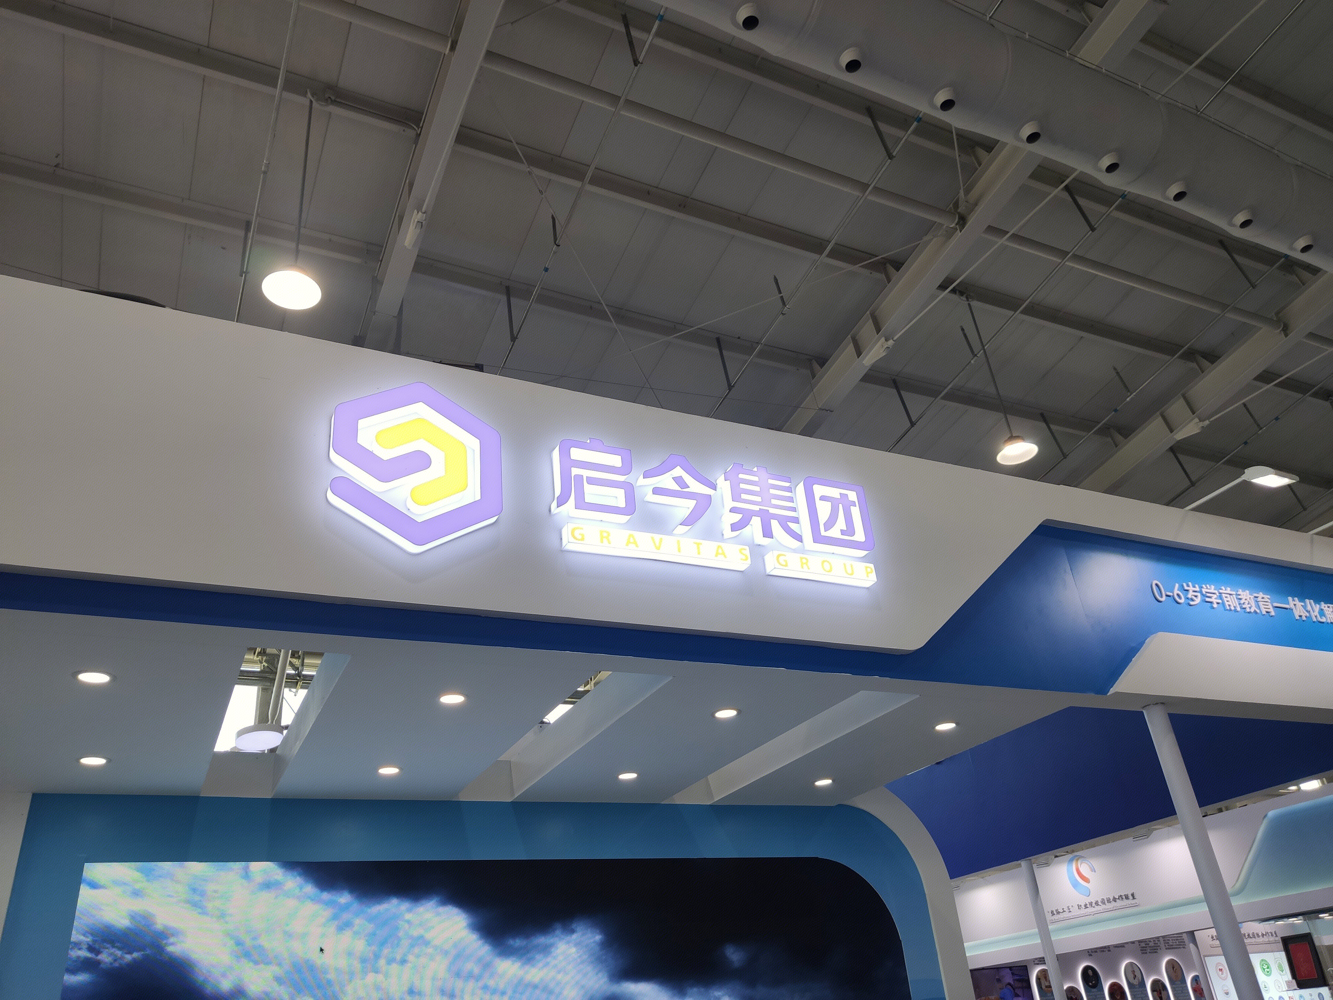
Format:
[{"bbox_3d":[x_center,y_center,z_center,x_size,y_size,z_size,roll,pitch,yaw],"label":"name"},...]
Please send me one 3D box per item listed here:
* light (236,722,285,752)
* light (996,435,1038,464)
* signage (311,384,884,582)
[{"bbox_3d":[-2.767,1.618,6.813,0.301,0.048,0.301,3,-39,-28],"label":"light"},{"bbox_3d":[4.132,-0.646,11.859,0.475,0.239,0.475,9,-32,-25],"label":"light"},{"bbox_3d":[-0.167,-0.012,4.676,2.696,0.808,0.080,9,-32,-25],"label":"signage"}]

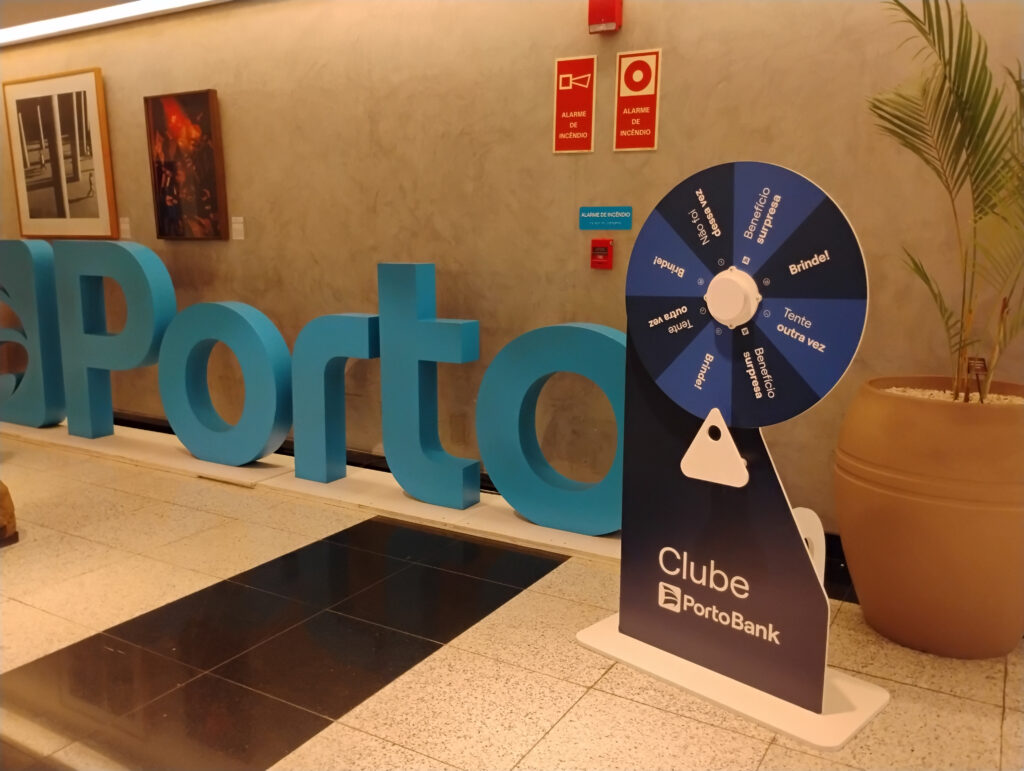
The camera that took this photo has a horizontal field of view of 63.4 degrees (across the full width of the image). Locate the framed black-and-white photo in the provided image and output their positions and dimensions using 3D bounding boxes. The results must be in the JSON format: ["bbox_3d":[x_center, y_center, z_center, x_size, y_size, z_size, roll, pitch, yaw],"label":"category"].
[{"bbox_3d":[-3.035,-1.520,5.567,1.040,1.050,0.036,6,11,30],"label":"framed black-and-white photo"}]

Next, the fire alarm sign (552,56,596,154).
[{"bbox_3d":[0.276,-1.234,3.653,0.201,0.404,0.008,6,11,30],"label":"fire alarm sign"}]

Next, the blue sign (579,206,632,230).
[{"bbox_3d":[0.411,-0.734,3.652,0.249,0.099,0.008,6,11,30],"label":"blue sign"}]

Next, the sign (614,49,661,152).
[{"bbox_3d":[0.529,-1.202,3.507,0.196,0.405,0.008,6,11,30],"label":"sign"}]

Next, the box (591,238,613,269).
[{"bbox_3d":[0.400,-0.580,3.659,0.080,0.126,0.050,6,11,30],"label":"box"}]

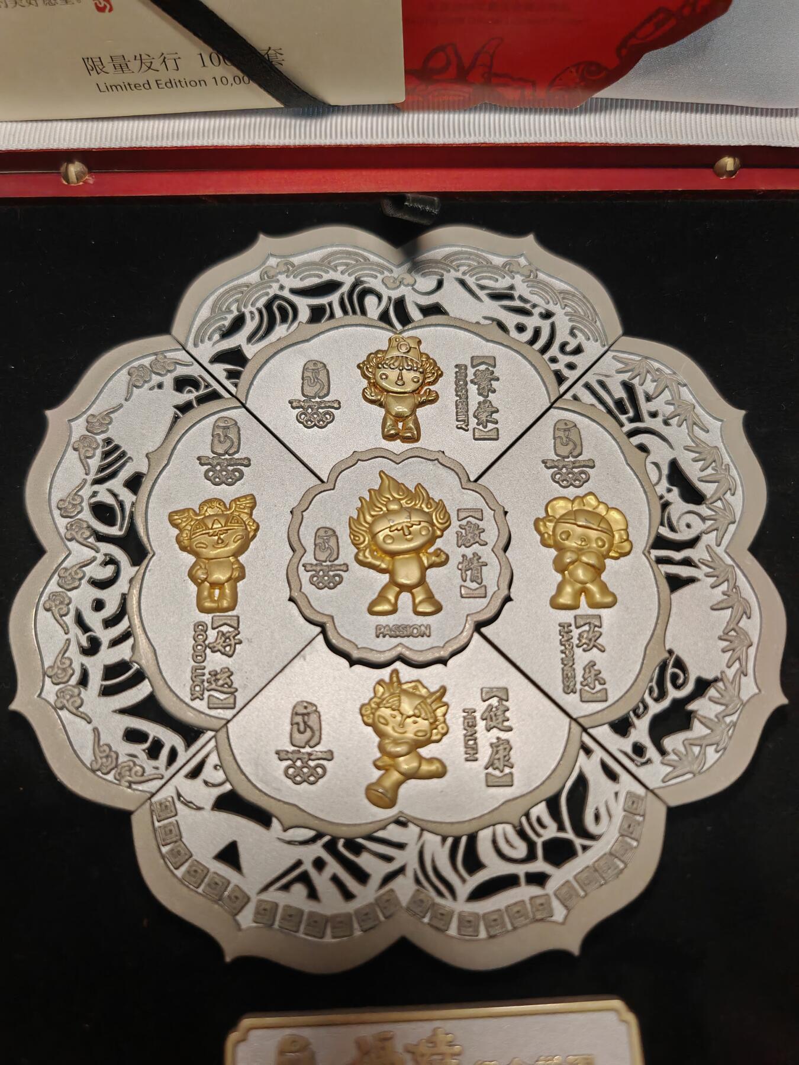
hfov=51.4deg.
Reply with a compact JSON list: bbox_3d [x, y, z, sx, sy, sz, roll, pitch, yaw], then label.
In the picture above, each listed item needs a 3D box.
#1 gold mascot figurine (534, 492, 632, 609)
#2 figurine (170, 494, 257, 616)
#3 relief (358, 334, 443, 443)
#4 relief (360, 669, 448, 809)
[{"bbox_3d":[0.046,0.004,0.209,0.022,0.004,0.031,0,74,-1],"label":"gold mascot figurine"},{"bbox_3d":[-0.046,0.005,0.207,0.021,0.004,0.031,0,74,-1],"label":"figurine"},{"bbox_3d":[0.000,-0.039,0.221,0.022,0.004,0.032,0,74,-1],"label":"relief"},{"bbox_3d":[0.001,0.048,0.195,0.020,0.004,0.032,0,74,-1],"label":"relief"}]

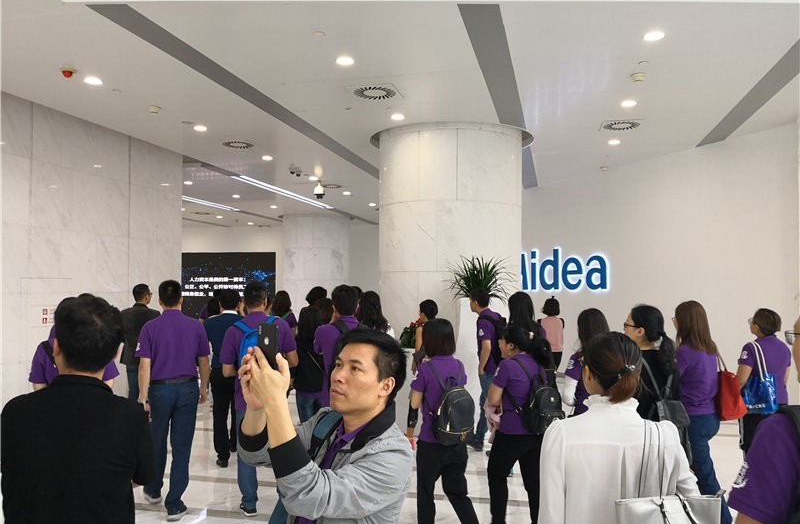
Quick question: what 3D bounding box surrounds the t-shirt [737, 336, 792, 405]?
[{"bbox_3d":[2.958,0.878,5.050,0.410,0.570,0.250,1,-2,-20],"label":"t-shirt"}]

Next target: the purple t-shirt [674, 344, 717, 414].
[{"bbox_3d":[2.043,0.796,4.300,0.410,0.570,0.260,2,-3,-34],"label":"purple t-shirt"}]

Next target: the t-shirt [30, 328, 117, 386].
[{"bbox_3d":[-1.958,0.677,3.753,0.520,0.660,0.290,0,-3,0],"label":"t-shirt"}]

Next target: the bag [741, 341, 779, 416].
[{"bbox_3d":[2.802,0.921,4.850,0.290,0.550,0.130,-2,-3,41],"label":"bag"}]

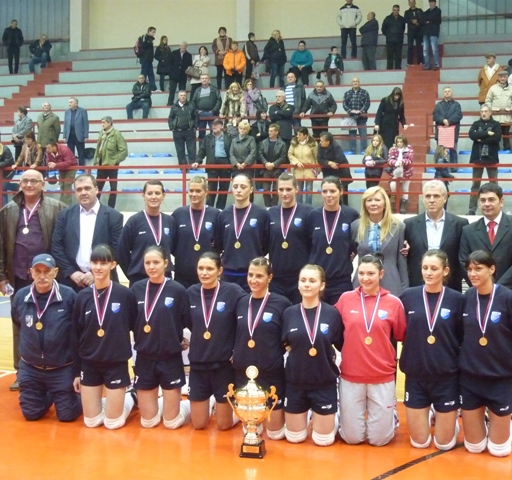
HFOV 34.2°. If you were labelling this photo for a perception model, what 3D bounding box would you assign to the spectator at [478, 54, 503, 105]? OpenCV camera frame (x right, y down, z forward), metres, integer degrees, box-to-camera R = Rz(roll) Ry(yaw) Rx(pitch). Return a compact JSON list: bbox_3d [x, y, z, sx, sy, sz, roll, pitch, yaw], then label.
[{"bbox_3d":[5.030,-3.127,17.978,0.500,1.720,0.360,1,4,17],"label":"spectator"}]

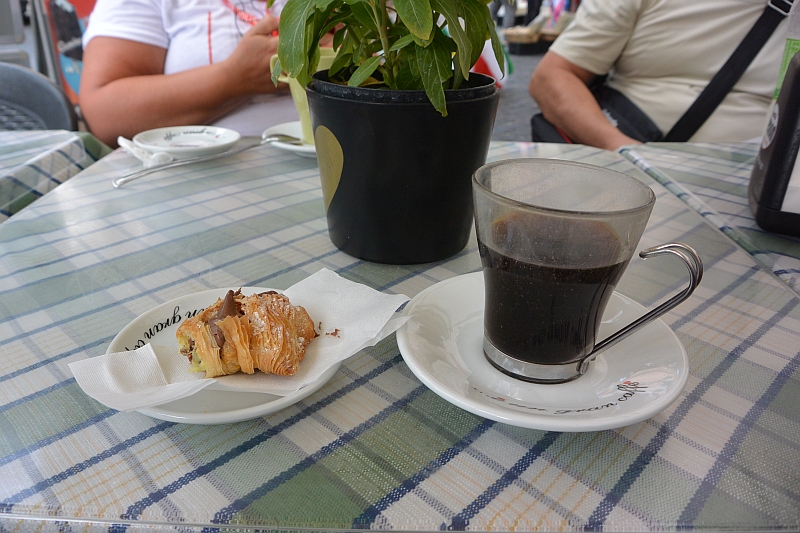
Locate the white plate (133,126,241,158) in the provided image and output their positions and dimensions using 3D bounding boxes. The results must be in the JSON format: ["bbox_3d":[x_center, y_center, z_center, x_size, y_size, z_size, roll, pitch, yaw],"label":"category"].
[{"bbox_3d":[-0.237,-0.137,0.676,0.118,0.020,0.118,2,26,-1],"label":"white plate"}]

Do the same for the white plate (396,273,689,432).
[{"bbox_3d":[0.076,0.045,0.333,0.153,0.022,0.153,2,26,-1],"label":"white plate"}]

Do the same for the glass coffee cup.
[{"bbox_3d":[0.090,0.009,0.307,0.114,0.097,0.084,24,34,37],"label":"glass coffee cup"}]

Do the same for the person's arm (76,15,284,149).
[{"bbox_3d":[-0.343,-0.291,0.950,0.330,0.210,0.190,0,27,-5],"label":"person's arm"}]

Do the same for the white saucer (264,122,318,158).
[{"bbox_3d":[-0.082,-0.143,0.698,0.150,0.022,0.150,2,26,-1],"label":"white saucer"}]

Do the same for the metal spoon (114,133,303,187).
[{"bbox_3d":[-0.188,-0.108,0.613,0.200,0.020,0.038,-21,35,-31],"label":"metal spoon"}]

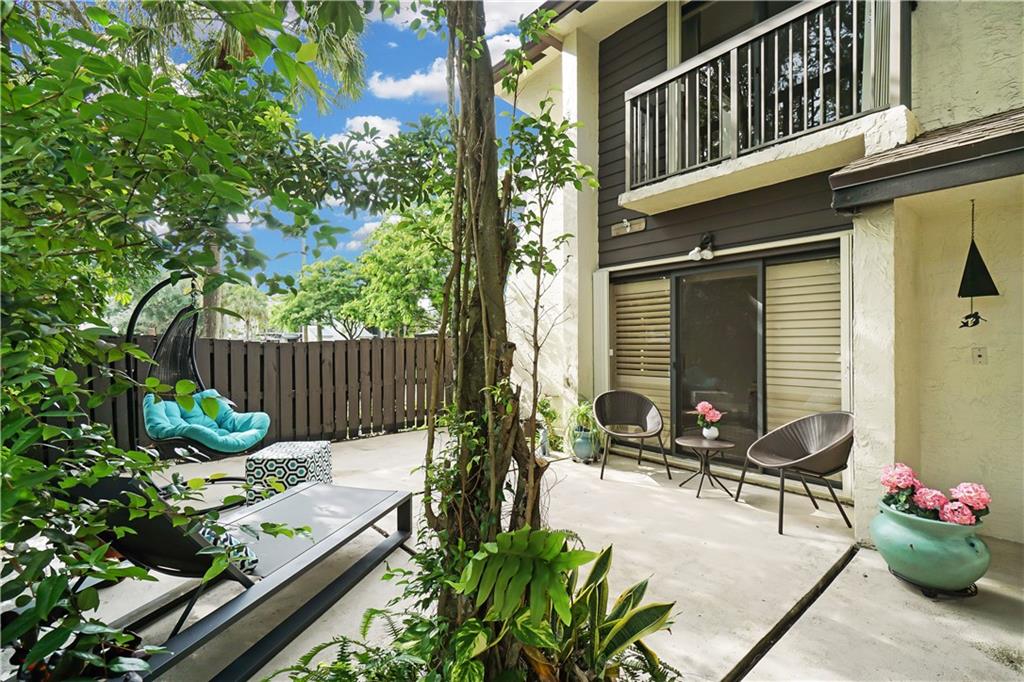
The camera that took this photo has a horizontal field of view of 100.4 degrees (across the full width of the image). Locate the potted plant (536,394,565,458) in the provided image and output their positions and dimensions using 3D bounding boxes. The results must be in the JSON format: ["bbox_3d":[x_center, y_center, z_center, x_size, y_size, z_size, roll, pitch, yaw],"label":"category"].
[{"bbox_3d":[0.460,1.013,5.202,0.360,0.720,0.360,0,0,-42],"label":"potted plant"}]

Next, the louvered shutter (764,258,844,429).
[{"bbox_3d":[2.653,0.251,3.911,0.060,1.960,0.630,0,0,-42],"label":"louvered shutter"}]

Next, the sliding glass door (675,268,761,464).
[{"bbox_3d":[2.107,0.239,4.442,0.070,2.020,0.920,0,0,-42],"label":"sliding glass door"}]

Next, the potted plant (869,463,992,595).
[{"bbox_3d":[2.342,1.037,2.403,0.500,0.620,0.500,0,0,-42],"label":"potted plant"}]

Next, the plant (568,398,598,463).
[{"bbox_3d":[0.830,1.020,4.952,0.360,0.710,0.360,0,0,0],"label":"plant"}]

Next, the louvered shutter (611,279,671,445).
[{"bbox_3d":[1.541,0.268,5.144,0.060,1.970,0.790,0,0,-42],"label":"louvered shutter"}]

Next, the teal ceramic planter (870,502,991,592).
[{"bbox_3d":[2.342,1.134,2.402,0.485,0.370,0.485,0,0,-42],"label":"teal ceramic planter"}]

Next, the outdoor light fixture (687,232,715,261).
[{"bbox_3d":[1.945,-0.970,4.377,0.230,0.270,0.260,0,0,-42],"label":"outdoor light fixture"}]

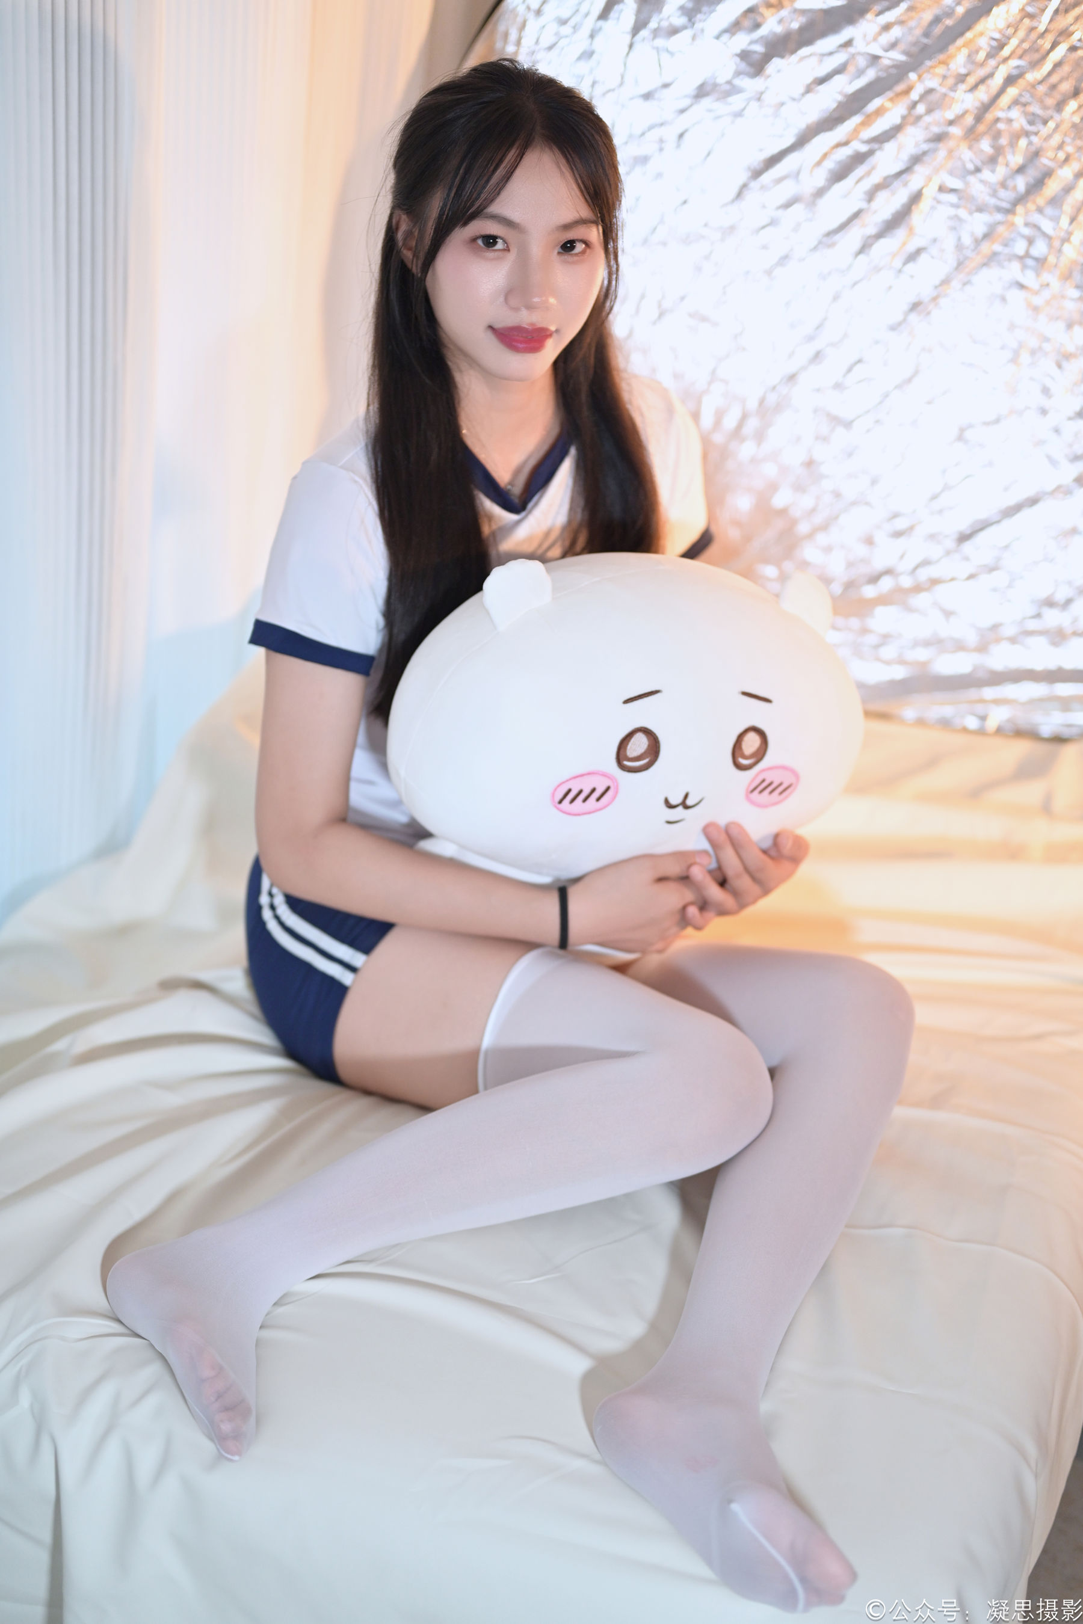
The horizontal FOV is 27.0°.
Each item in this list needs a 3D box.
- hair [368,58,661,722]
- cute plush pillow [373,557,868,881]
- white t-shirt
[{"bbox_3d":[-0.022,-0.329,1.750,0.235,0.520,0.250,-4,20,-21],"label":"hair"},{"bbox_3d":[0.061,-0.062,1.640,0.360,0.260,0.250,-6,21,-24],"label":"cute plush pillow"},{"bbox_3d":[-0.046,-0.153,1.800,0.400,0.440,0.250,-9,23,-32],"label":"white t-shirt"}]

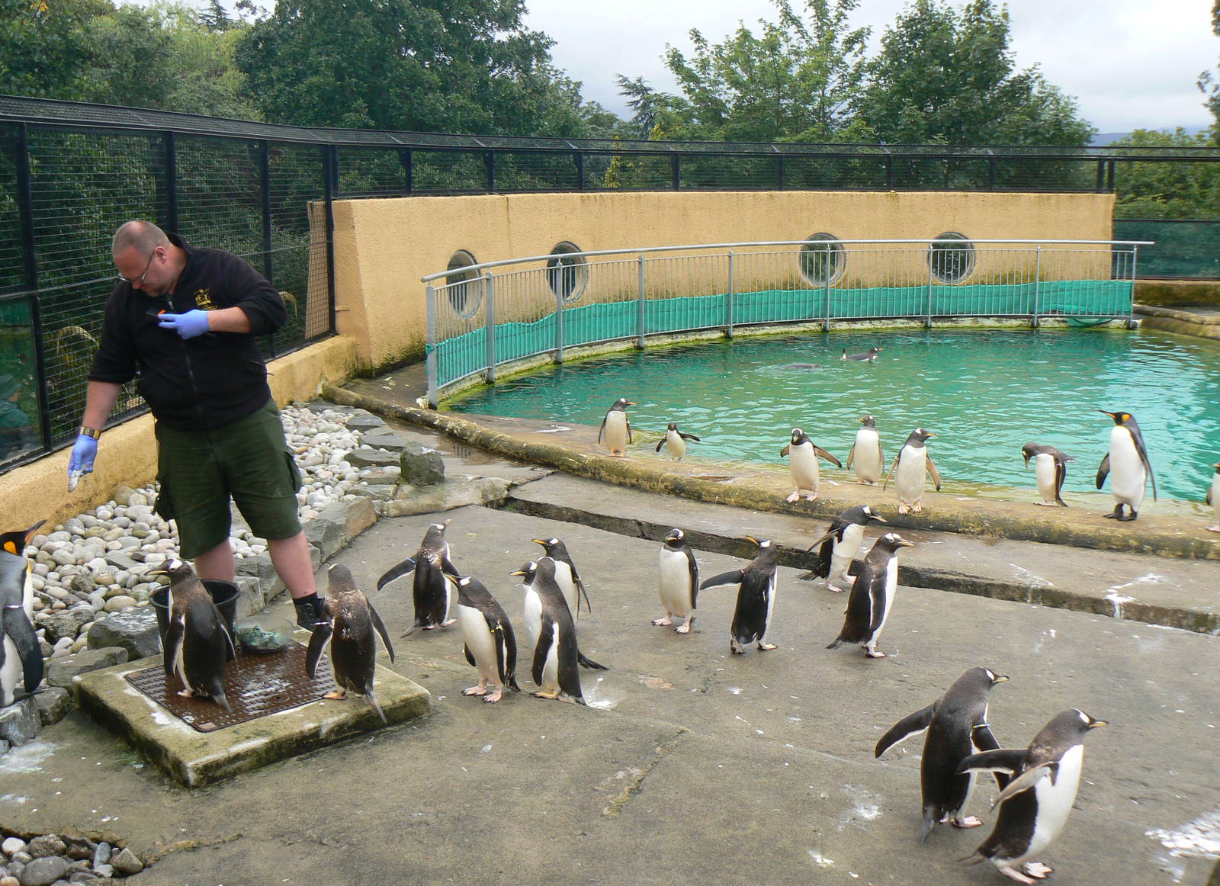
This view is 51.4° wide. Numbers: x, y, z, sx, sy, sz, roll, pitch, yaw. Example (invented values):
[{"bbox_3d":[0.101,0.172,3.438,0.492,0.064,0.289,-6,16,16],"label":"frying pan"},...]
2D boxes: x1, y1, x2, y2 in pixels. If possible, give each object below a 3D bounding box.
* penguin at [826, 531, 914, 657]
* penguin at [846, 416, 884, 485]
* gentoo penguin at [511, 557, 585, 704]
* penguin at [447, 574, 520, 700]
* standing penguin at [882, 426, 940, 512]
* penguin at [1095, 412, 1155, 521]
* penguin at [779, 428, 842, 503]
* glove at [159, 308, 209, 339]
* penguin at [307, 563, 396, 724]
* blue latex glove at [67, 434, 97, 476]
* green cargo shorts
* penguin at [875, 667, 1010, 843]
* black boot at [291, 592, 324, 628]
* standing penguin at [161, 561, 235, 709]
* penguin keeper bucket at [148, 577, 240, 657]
[{"bbox_3d":[1.173,0.668,5.708,0.380,0.570,0.220,1,12,5],"label":"penguin"},{"bbox_3d":[1.722,0.035,8.482,0.245,0.460,0.210,2,12,10],"label":"penguin"},{"bbox_3d":[-0.243,0.733,5.055,0.290,0.580,0.230,7,14,27],"label":"gentoo penguin"},{"bbox_3d":[-0.477,0.733,4.874,0.340,0.485,0.250,-8,14,-37],"label":"penguin"},{"bbox_3d":[1.832,0.147,7.646,0.290,0.510,0.230,1,12,4],"label":"standing penguin"},{"bbox_3d":[3.065,0.116,7.506,0.280,0.640,0.280,-10,16,-39],"label":"penguin"},{"bbox_3d":[1.225,0.122,7.658,0.370,0.430,0.260,4,12,17],"label":"penguin"},{"bbox_3d":[-1.652,-0.460,4.920,0.200,0.115,0.090,-2,12,-13],"label":"glove"},{"bbox_3d":[-0.941,0.697,4.608,0.330,0.510,0.360,-7,14,-33],"label":"penguin"},{"bbox_3d":[-2.054,0.046,4.950,0.105,0.165,0.100,4,12,15],"label":"blue latex glove"},{"bbox_3d":[-1.534,0.144,5.100,0.560,0.600,0.360,1,11,3],"label":"green cargo shorts"},{"bbox_3d":[1.057,0.924,3.921,0.350,0.510,0.430,-9,15,-39],"label":"penguin"},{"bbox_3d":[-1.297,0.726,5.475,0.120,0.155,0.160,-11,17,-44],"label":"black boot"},{"bbox_3d":[-1.498,0.690,4.631,0.360,0.505,0.280,9,14,37],"label":"standing penguin"},{"bbox_3d":[-1.679,0.720,5.149,0.352,0.240,0.352,0,11,0],"label":"penguin keeper bucket"}]

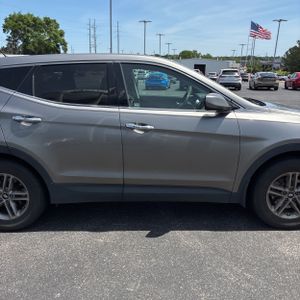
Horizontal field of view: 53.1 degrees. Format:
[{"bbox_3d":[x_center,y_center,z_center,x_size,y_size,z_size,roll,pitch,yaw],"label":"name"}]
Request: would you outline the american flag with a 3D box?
[{"bbox_3d":[30.435,-32.625,82.218,5.700,4.900,1.000,6,16,20],"label":"american flag"}]

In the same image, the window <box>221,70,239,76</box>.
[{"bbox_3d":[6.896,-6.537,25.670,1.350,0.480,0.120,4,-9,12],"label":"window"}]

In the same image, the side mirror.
[{"bbox_3d":[0.575,-0.400,2.529,0.210,0.155,0.230,0,15,0],"label":"side mirror"}]

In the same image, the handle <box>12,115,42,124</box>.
[{"bbox_3d":[-1.066,-0.269,2.611,0.255,0.045,0.050,0,15,0],"label":"handle"}]

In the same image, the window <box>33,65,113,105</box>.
[{"bbox_3d":[-0.692,-0.577,2.681,0.679,0.385,0.050,1,-6,0],"label":"window"}]

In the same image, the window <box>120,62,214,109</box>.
[{"bbox_3d":[0.156,-0.569,2.681,0.839,0.432,0.055,1,-6,0],"label":"window"}]

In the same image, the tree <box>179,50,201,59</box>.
[{"bbox_3d":[18.703,-42.703,143.779,11.000,9.353,10.000,3,16,7],"label":"tree"}]

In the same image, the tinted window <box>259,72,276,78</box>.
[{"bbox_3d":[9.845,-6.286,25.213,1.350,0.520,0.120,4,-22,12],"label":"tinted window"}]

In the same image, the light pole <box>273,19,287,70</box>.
[{"bbox_3d":[18.661,-14.703,44.137,2.300,8.285,0.500,7,17,23],"label":"light pole"}]

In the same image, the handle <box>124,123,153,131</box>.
[{"bbox_3d":[-0.089,-0.205,2.621,0.250,0.045,0.050,0,15,0],"label":"handle"}]

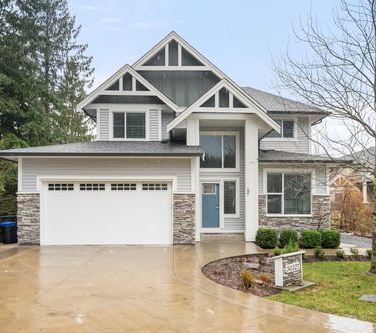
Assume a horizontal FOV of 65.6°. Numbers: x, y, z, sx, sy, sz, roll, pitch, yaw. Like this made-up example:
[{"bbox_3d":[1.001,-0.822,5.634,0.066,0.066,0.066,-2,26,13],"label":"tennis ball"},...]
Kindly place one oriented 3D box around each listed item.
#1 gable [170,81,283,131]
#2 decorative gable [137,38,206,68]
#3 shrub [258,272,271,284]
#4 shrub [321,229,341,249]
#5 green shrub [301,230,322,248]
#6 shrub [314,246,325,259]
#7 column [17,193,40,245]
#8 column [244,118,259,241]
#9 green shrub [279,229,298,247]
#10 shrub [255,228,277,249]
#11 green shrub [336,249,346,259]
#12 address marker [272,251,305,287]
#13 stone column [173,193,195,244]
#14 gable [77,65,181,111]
[{"bbox_3d":[1.420,-2.366,11.500,4.450,2.000,0.500,0,-2,0],"label":"gable"},{"bbox_3d":[-0.724,-5.093,13.200,3.200,1.400,0.300,0,-2,0],"label":"decorative gable"},{"bbox_3d":[1.531,2.243,5.850,0.250,0.250,0.250,0,-2,-1],"label":"shrub"},{"bbox_3d":[5.222,2.642,10.700,0.700,0.700,0.700,0,-2,0],"label":"shrub"},{"bbox_3d":[4.659,2.735,11.000,0.770,0.750,0.750,0,-2,-1],"label":"green shrub"},{"bbox_3d":[3.878,2.542,8.600,0.320,0.370,0.320,0,-2,0],"label":"shrub"},{"bbox_3d":[-6.076,2.017,11.200,0.850,1.930,0.420,0,-2,0],"label":"column"},{"bbox_3d":[2.705,0.588,12.250,0.490,5.080,0.470,0,-2,-1],"label":"column"},{"bbox_3d":[3.866,2.738,11.150,0.730,0.720,0.720,0,-2,-1],"label":"green shrub"},{"bbox_3d":[2.906,2.646,10.700,0.760,0.720,0.750,0,-2,0],"label":"shrub"},{"bbox_3d":[4.571,2.605,8.700,0.270,0.280,0.270,0,-2,-1],"label":"green shrub"},{"bbox_3d":[2.015,2.043,5.800,0.740,0.620,0.270,2,-3,-38],"label":"address marker"},{"bbox_3d":[-0.137,2.021,11.120,0.830,1.920,0.250,0,-2,-1],"label":"stone column"},{"bbox_3d":[-2.715,-3.540,13.150,4.550,2.100,0.650,0,-2,-1],"label":"gable"}]

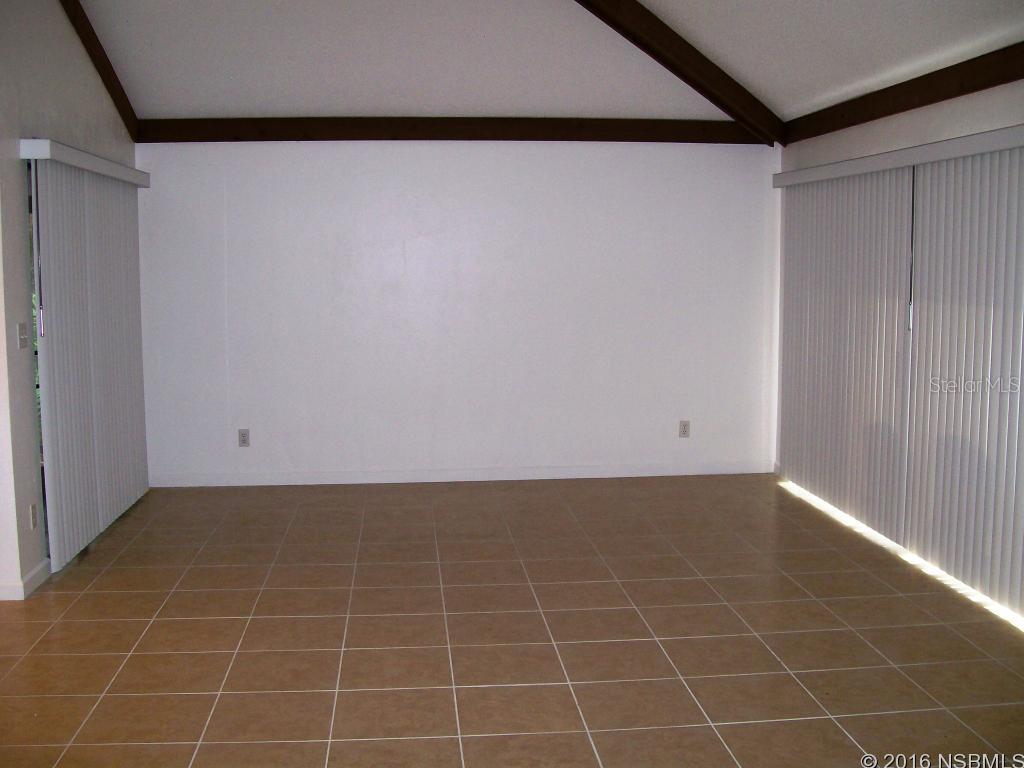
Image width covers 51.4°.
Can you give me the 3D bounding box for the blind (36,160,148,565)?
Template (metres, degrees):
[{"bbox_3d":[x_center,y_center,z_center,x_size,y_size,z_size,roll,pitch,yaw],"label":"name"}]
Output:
[{"bbox_3d":[-2.224,-0.177,5.748,0.070,1.925,1.910,-1,6,-5],"label":"blind"}]

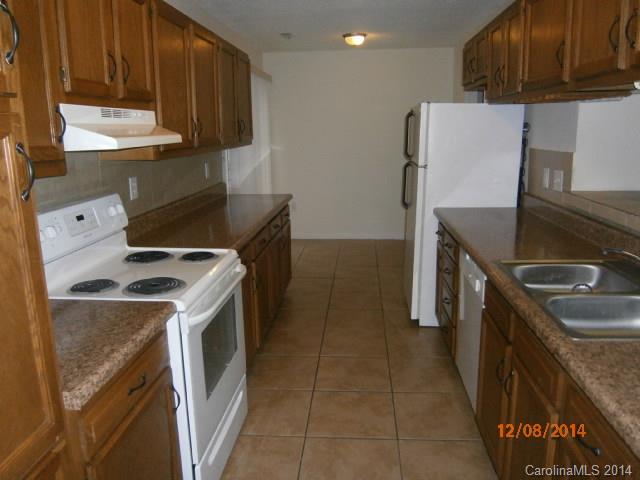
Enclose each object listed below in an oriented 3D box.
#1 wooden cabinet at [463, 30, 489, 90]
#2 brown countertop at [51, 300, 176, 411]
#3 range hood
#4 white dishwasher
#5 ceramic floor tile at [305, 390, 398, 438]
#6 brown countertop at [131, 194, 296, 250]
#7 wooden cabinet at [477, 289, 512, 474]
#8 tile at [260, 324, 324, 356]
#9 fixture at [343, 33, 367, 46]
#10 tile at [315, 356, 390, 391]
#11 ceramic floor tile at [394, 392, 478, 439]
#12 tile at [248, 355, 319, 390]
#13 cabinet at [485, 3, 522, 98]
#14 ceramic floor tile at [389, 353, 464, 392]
[{"bbox_3d":[1.352,-1.354,3.632,0.340,0.380,0.830,1,13,5],"label":"wooden cabinet"},{"bbox_3d":[-0.826,0.304,1.426,0.620,0.040,0.590,1,13,5],"label":"brown countertop"},{"bbox_3d":[-0.882,-0.452,1.931,0.410,0.148,0.745,1,13,5],"label":"range hood"},{"bbox_3d":[1.079,0.489,2.544,0.590,0.810,0.595,1,13,5],"label":"white dishwasher"},{"bbox_3d":[0.177,0.952,2.626,0.459,0.010,0.442,1,13,5],"label":"ceramic floor tile"},{"bbox_3d":[-0.647,-0.162,3.417,0.635,0.040,1.965,1,13,5],"label":"brown countertop"},{"bbox_3d":[1.015,0.567,1.987,0.580,0.770,0.450,0,13,5],"label":"wooden cabinet"},{"bbox_3d":[-0.210,0.747,3.511,0.453,0.012,0.445,0,13,5],"label":"tile"},{"bbox_3d":[0.375,-2.161,5.188,0.255,0.105,0.255,0,13,5],"label":"fixture"},{"bbox_3d":[0.214,0.851,3.056,0.459,0.010,0.446,1,13,5],"label":"tile"},{"bbox_3d":[0.632,0.937,2.567,0.453,0.012,0.445,0,13,5],"label":"ceramic floor tile"},{"bbox_3d":[-0.247,0.845,3.079,0.453,0.012,0.445,0,13,5],"label":"tile"},{"bbox_3d":[1.244,-1.090,2.831,0.320,0.490,0.750,0,13,5],"label":"cabinet"},{"bbox_3d":[0.669,0.838,3.000,0.453,0.012,0.445,0,13,5],"label":"ceramic floor tile"}]

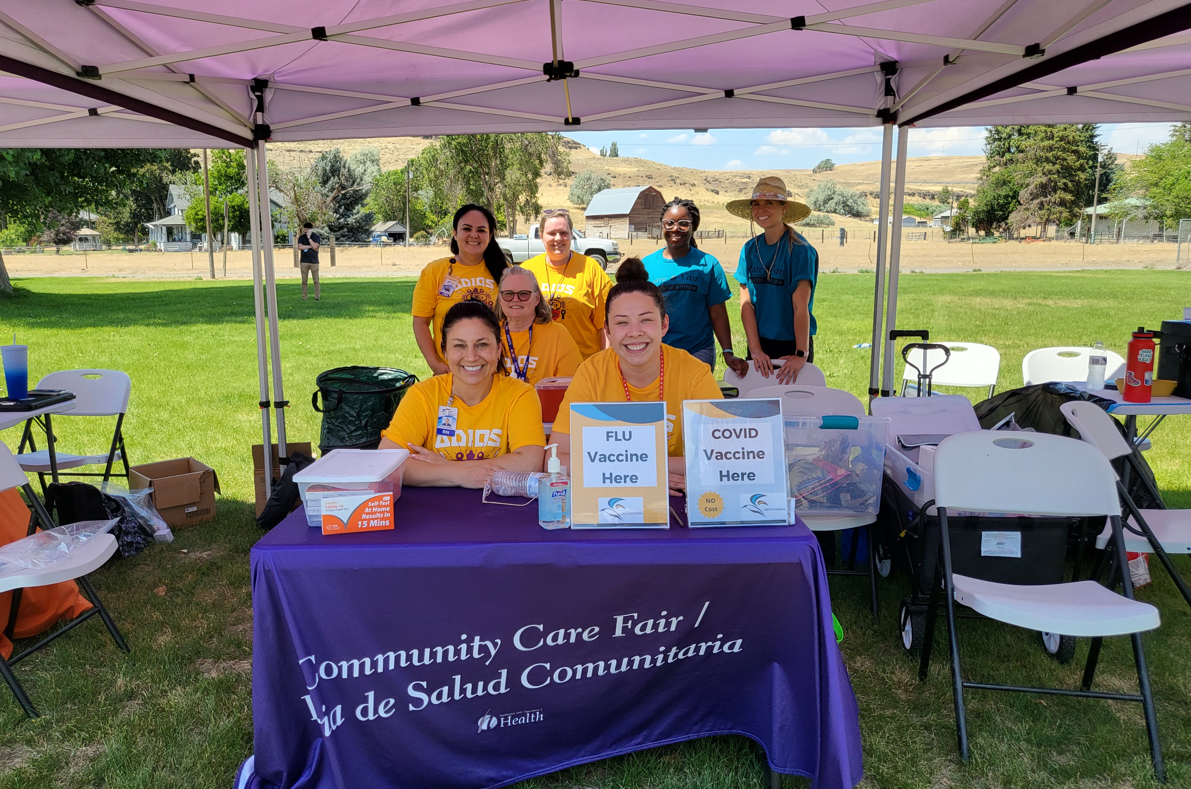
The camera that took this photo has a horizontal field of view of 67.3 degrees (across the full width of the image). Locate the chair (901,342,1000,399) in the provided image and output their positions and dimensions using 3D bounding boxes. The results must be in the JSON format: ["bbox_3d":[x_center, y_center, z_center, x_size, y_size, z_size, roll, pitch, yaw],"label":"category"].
[{"bbox_3d":[1.940,0.145,5.043,0.485,0.810,0.520,6,11,32],"label":"chair"}]

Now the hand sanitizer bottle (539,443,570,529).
[{"bbox_3d":[-0.093,0.195,2.001,0.068,0.190,0.046,-6,12,-31],"label":"hand sanitizer bottle"}]

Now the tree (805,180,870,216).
[{"bbox_3d":[45.886,-37.310,170.000,12.200,7.140,10.610,0,10,0],"label":"tree"}]

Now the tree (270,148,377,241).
[{"bbox_3d":[-31.224,-22.684,102.629,12.300,11.400,11.000,0,10,0],"label":"tree"}]

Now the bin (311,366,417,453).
[{"bbox_3d":[-1.246,0.242,4.887,0.510,0.670,0.510,0,9,0],"label":"bin"}]

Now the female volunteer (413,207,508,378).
[{"bbox_3d":[-0.600,-0.088,4.097,0.480,1.550,0.350,-1,10,-8],"label":"female volunteer"}]

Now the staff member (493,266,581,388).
[{"bbox_3d":[-0.257,0.162,3.454,0.520,1.300,0.680,1,10,5],"label":"staff member"}]

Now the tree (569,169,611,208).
[{"bbox_3d":[-1.127,-41.595,180.540,9.200,8.200,9.000,0,10,0],"label":"tree"}]

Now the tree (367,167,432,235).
[{"bbox_3d":[-30.922,-30.331,141.900,10.500,11.800,10.000,0,10,0],"label":"tree"}]

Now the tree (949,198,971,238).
[{"bbox_3d":[44.036,-21.232,108.000,2.580,5.200,2.470,0,10,0],"label":"tree"}]

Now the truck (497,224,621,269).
[{"bbox_3d":[-1.886,-5.641,34.544,5.750,1.850,2.000,2,10,10],"label":"truck"}]

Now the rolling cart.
[{"bbox_3d":[1.340,0.341,3.257,0.570,0.950,0.900,1,10,6],"label":"rolling cart"}]

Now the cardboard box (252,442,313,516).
[{"bbox_3d":[-1.550,0.421,4.519,0.285,0.360,0.260,-2,10,-11],"label":"cardboard box"}]

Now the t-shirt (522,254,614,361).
[{"bbox_3d":[-0.174,-0.394,4.598,0.520,0.670,0.290,0,9,0],"label":"t-shirt"}]

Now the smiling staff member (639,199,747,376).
[{"bbox_3d":[0.463,-0.157,4.455,0.500,1.600,0.340,1,10,8],"label":"smiling staff member"}]

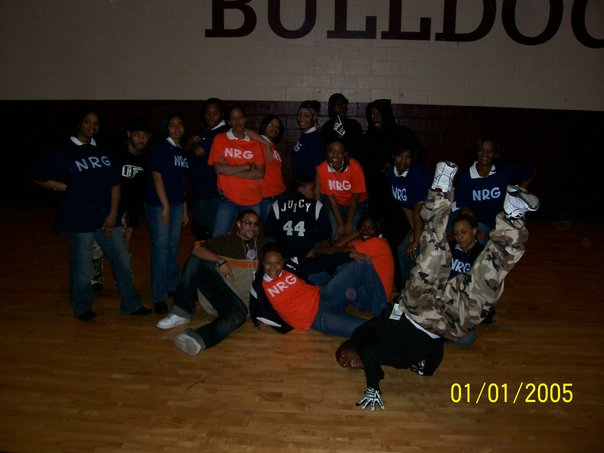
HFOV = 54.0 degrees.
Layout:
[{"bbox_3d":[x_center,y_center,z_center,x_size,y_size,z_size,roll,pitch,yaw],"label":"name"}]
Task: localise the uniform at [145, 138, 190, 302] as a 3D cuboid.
[{"bbox_3d":[-1.096,-0.038,4.834,0.400,1.330,0.270,-10,17,-41],"label":"uniform"}]

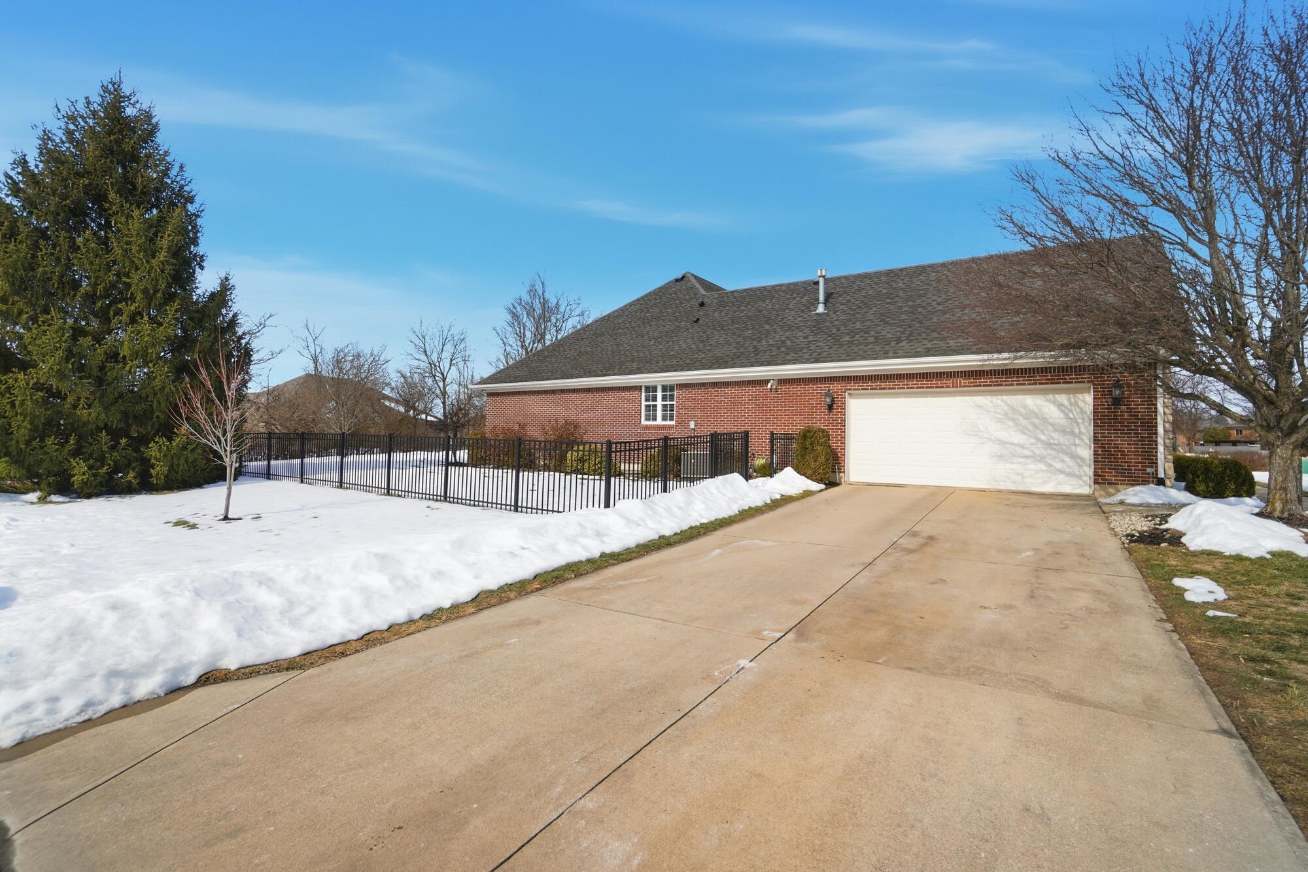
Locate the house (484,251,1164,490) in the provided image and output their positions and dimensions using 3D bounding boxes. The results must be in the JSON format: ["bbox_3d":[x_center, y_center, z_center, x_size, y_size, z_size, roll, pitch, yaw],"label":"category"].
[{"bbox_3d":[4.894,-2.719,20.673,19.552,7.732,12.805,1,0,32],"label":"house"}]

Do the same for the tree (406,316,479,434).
[{"bbox_3d":[-13.854,-3.242,35.460,4.826,8.682,4.826,1,0,0],"label":"tree"}]

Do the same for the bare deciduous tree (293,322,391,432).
[{"bbox_3d":[-14.995,-2.225,26.102,4.630,6.519,4.432,1,0,0],"label":"bare deciduous tree"}]

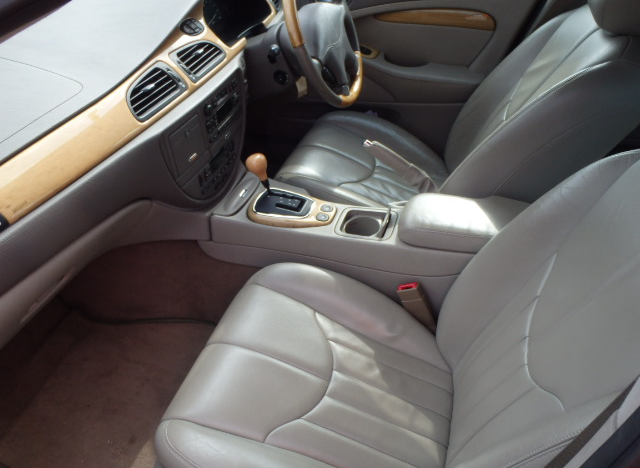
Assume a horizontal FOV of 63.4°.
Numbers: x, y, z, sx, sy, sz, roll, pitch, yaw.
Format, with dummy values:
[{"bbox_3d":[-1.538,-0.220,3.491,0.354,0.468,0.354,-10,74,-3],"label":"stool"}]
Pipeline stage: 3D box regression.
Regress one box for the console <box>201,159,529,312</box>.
[{"bbox_3d":[0.100,-0.001,1.254,0.800,0.240,0.210,9,41,18],"label":"console"}]

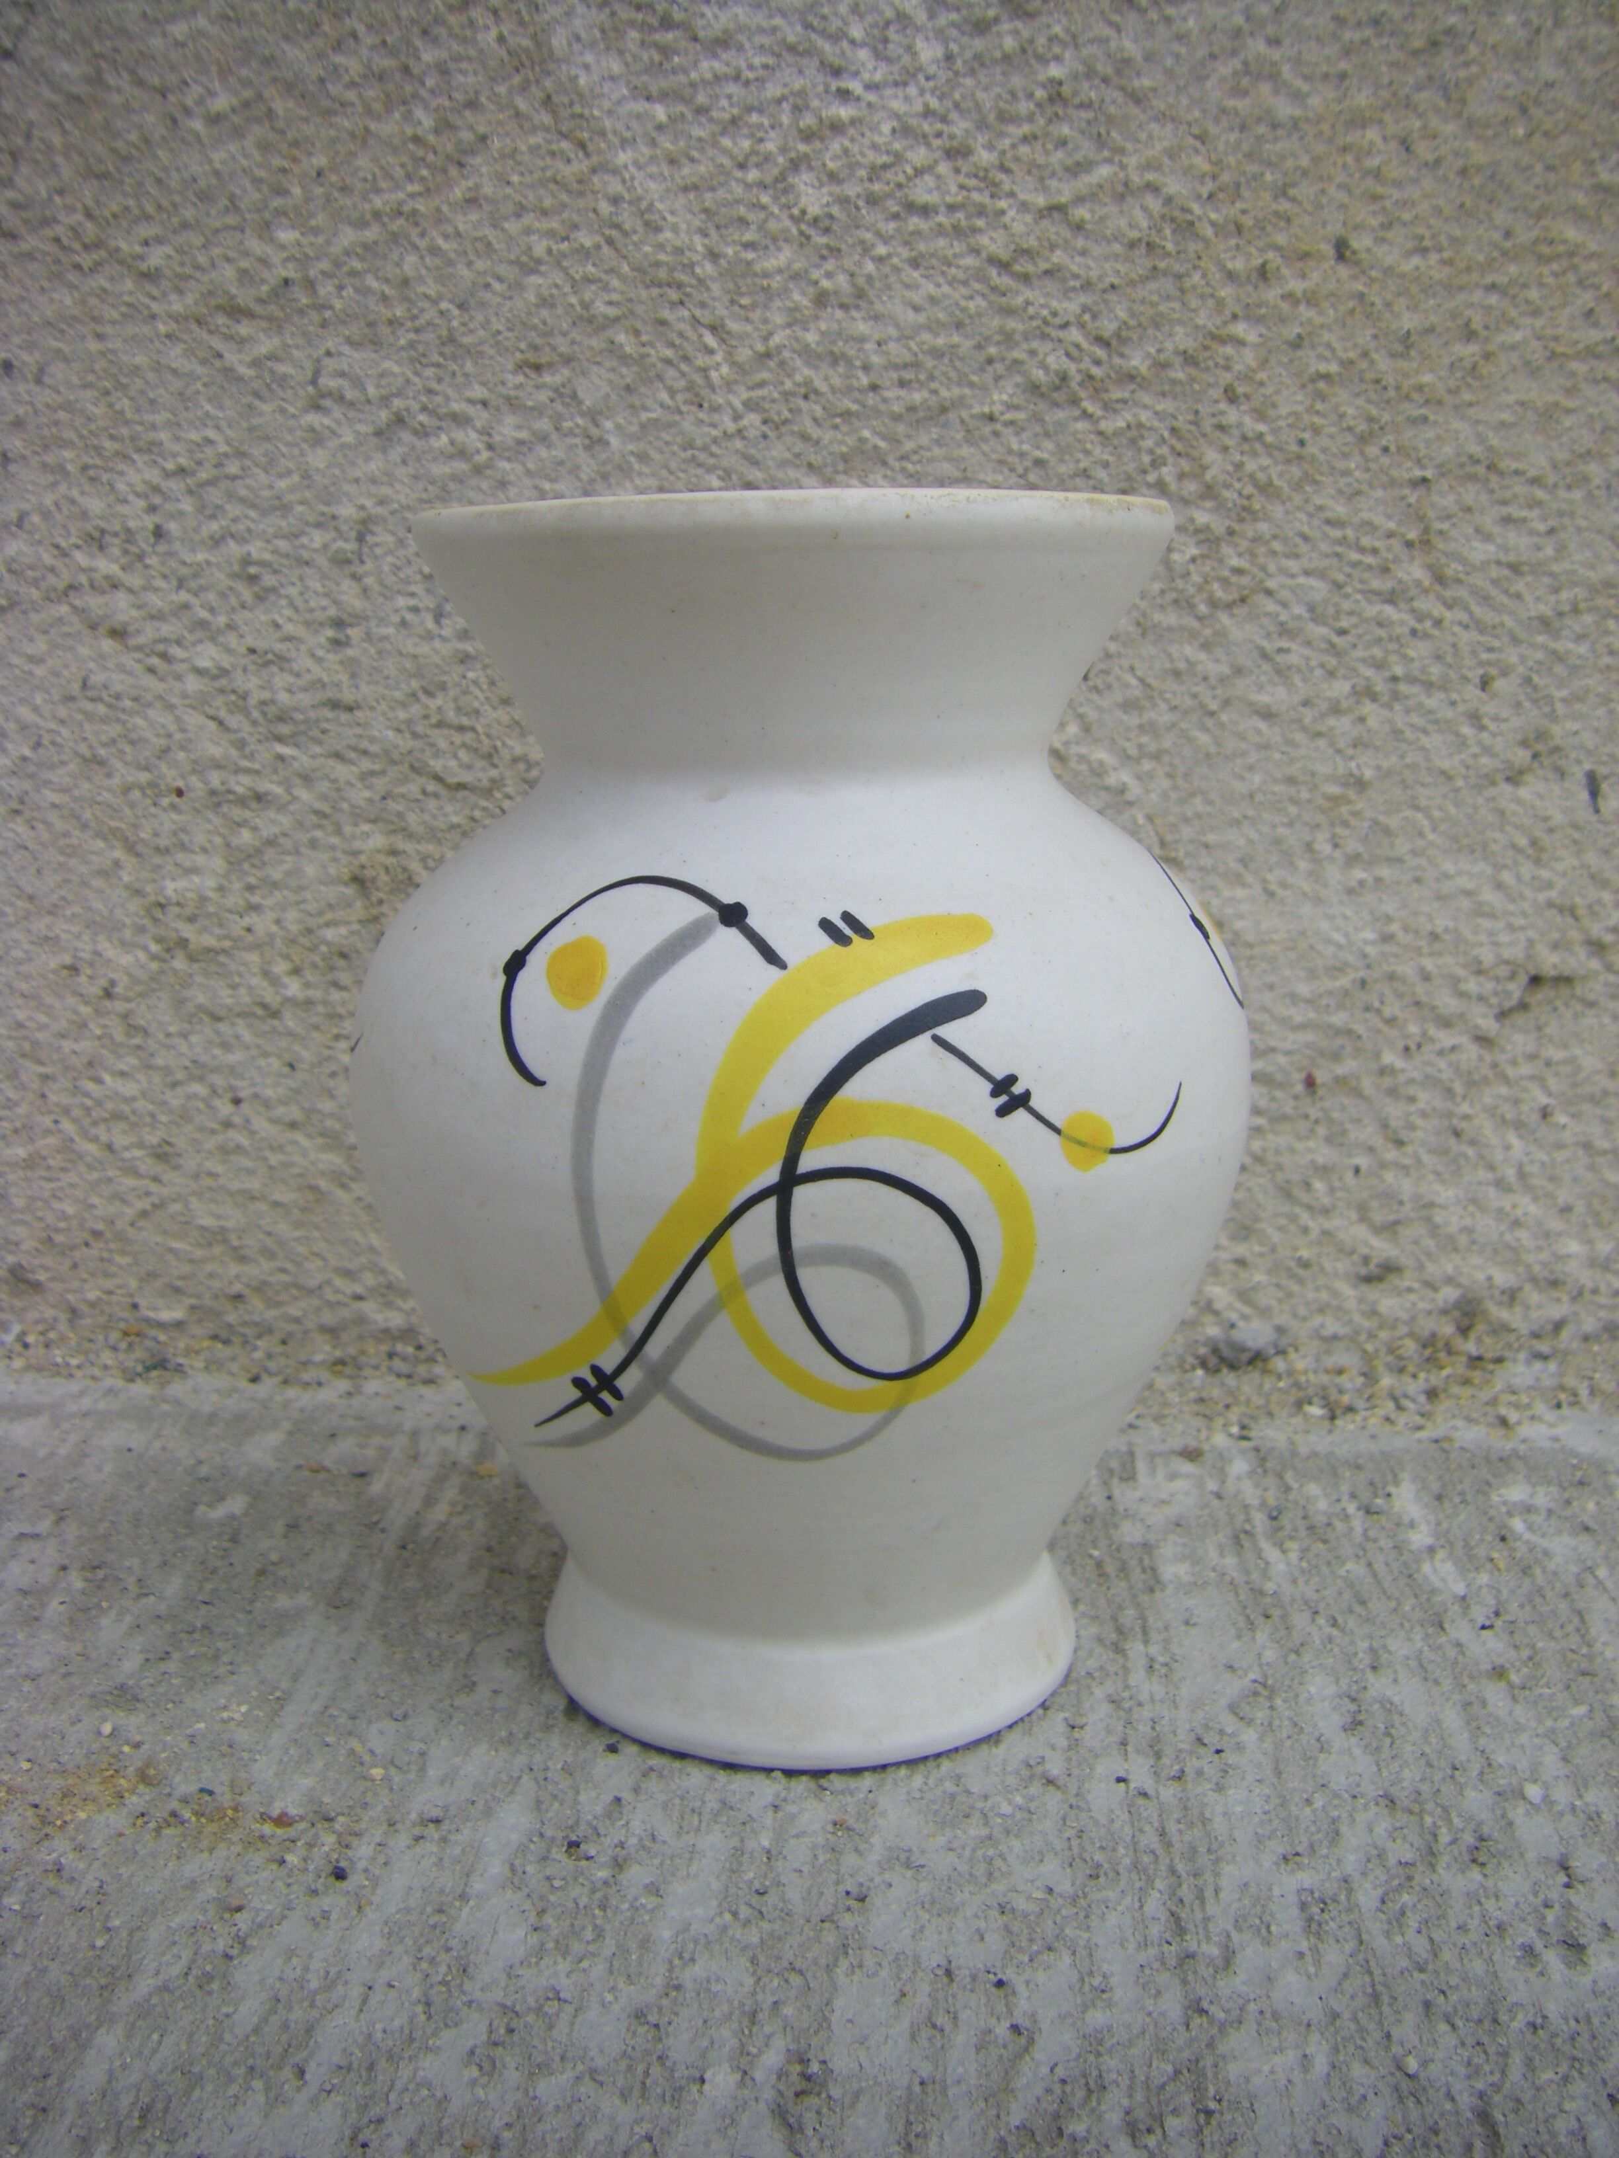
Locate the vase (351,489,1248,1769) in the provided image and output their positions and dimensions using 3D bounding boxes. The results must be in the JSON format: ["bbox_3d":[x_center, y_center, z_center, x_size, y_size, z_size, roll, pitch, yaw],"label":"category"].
[{"bbox_3d":[-0.001,0.004,0.389,0.143,0.190,0.143,-1,11,0],"label":"vase"}]

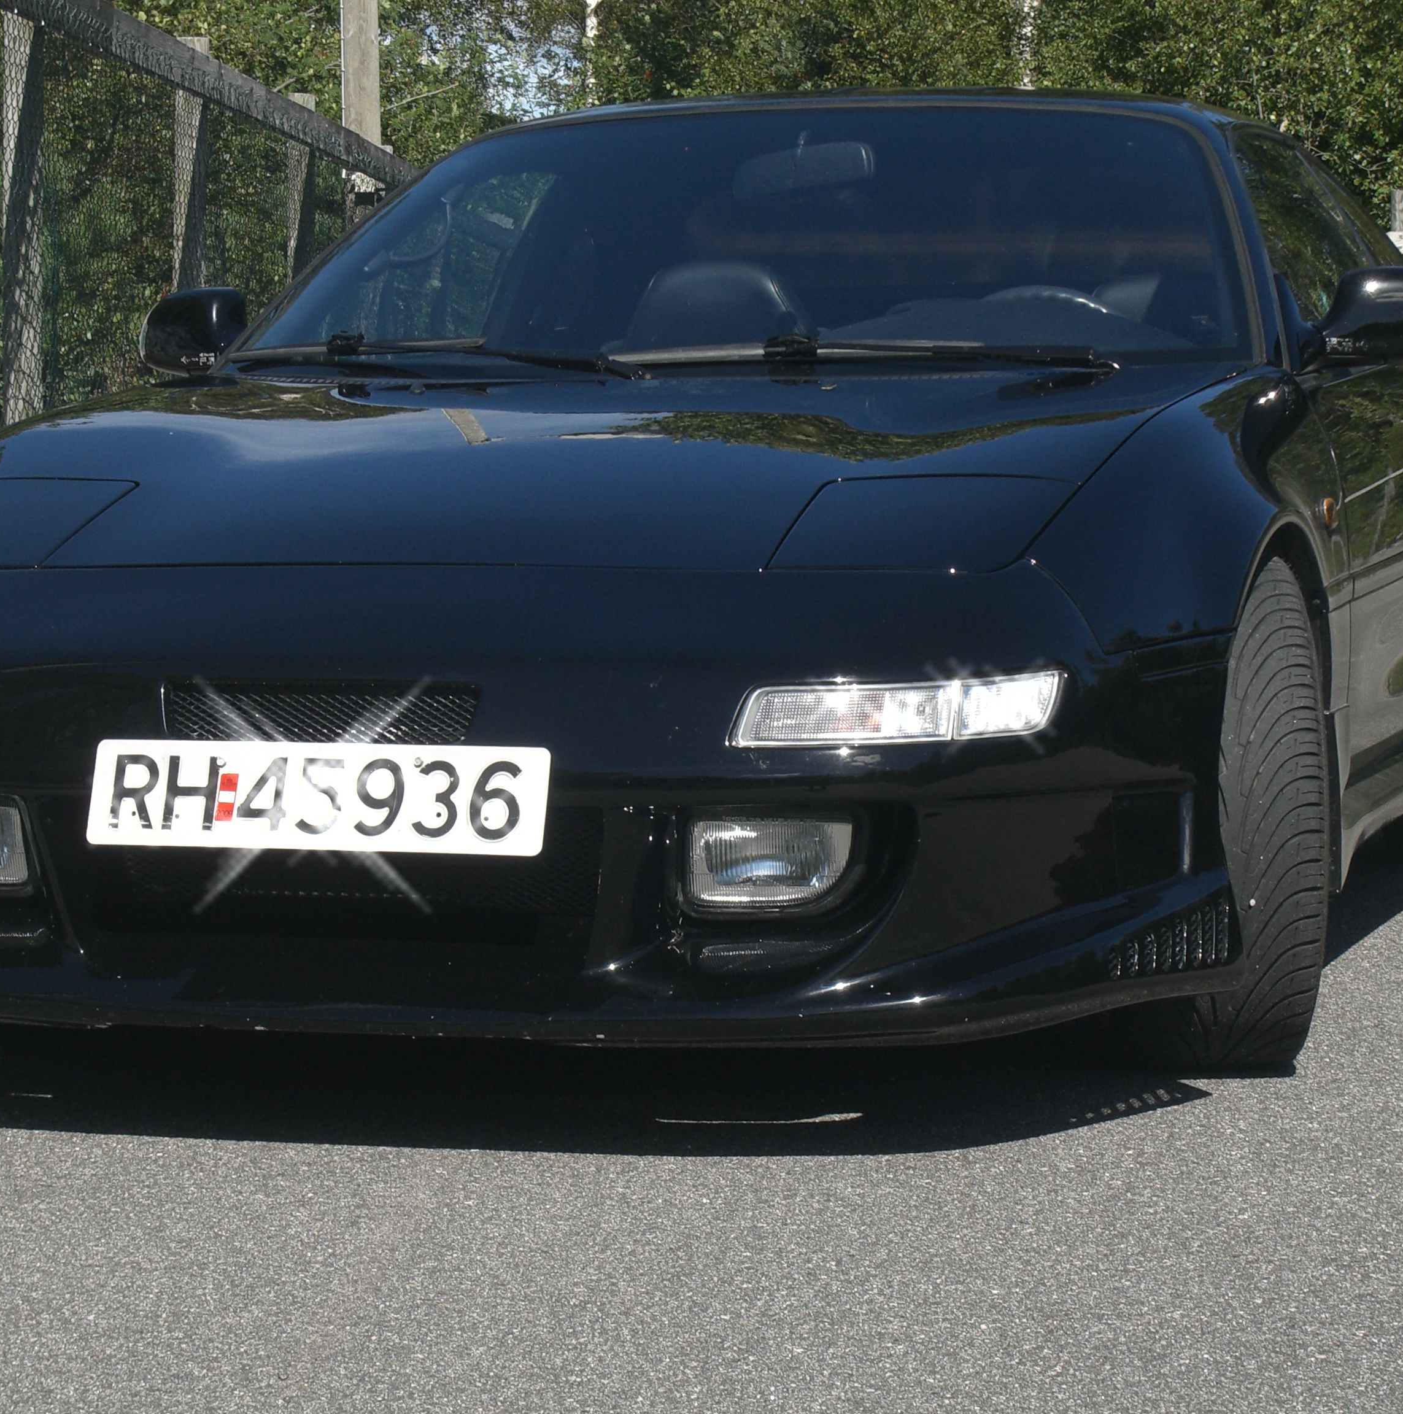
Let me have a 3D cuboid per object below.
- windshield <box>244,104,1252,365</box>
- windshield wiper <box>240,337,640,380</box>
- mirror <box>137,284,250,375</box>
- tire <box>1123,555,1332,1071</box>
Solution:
[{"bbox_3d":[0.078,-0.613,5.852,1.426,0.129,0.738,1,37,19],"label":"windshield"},{"bbox_3d":[-0.353,-0.458,5.729,0.693,0.059,0.084,2,5,36],"label":"windshield wiper"},{"bbox_3d":[-0.699,-0.528,6.203,0.223,0.136,0.148,1,4,19],"label":"mirror"},{"bbox_3d":[0.578,0.125,5.081,0.215,0.597,0.597,-1,4,-1],"label":"tire"}]

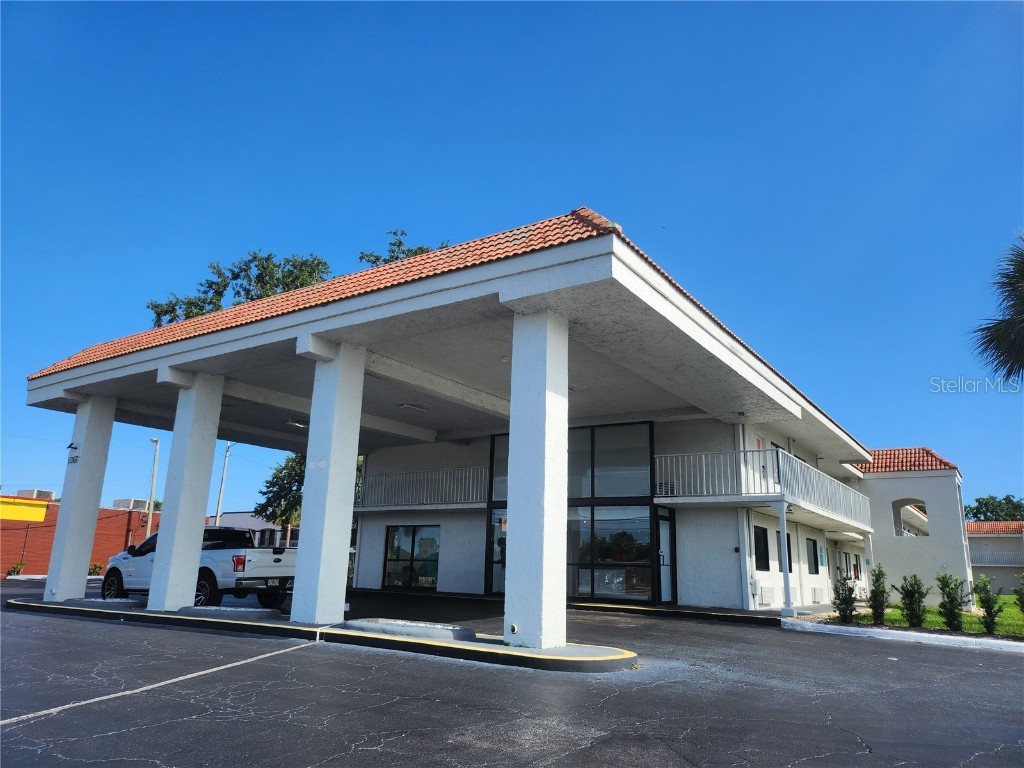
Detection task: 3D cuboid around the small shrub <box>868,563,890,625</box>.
[{"bbox_3d":[7.333,4.187,14.286,0.470,1.240,0.450,-8,-17,33],"label":"small shrub"}]

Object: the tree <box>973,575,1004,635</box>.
[{"bbox_3d":[8.704,4.015,12.962,0.476,1.041,0.476,-8,-17,33],"label":"tree"}]

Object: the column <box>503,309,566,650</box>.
[{"bbox_3d":[0.400,1.355,10.631,0.622,4.832,0.655,-8,-17,33],"label":"column"}]

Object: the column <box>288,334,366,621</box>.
[{"bbox_3d":[-3.357,1.779,13.126,0.644,4.976,0.655,-8,-17,33],"label":"column"}]

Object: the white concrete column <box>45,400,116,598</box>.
[{"bbox_3d":[-10.688,2.797,17.687,0.628,4.960,0.628,-8,-17,33],"label":"white concrete column"}]

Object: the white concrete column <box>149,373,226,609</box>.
[{"bbox_3d":[-6.968,2.236,15.230,0.635,4.933,0.628,-8,-17,33],"label":"white concrete column"}]

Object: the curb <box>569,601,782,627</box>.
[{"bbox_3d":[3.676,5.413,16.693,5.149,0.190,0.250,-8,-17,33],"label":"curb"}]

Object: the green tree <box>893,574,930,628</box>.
[{"bbox_3d":[7.597,4.116,13.572,0.700,1.060,0.620,-8,-17,33],"label":"green tree"}]

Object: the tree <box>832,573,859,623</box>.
[{"bbox_3d":[6.799,4.366,14.449,0.432,0.947,0.432,-8,-17,33],"label":"tree"}]

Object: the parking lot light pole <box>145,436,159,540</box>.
[{"bbox_3d":[-18.681,6.417,36.883,0.300,7.300,0.600,-8,-17,33],"label":"parking lot light pole"}]

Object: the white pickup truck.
[{"bbox_3d":[-7.803,4.589,17.773,5.850,1.950,2.080,-8,-17,32],"label":"white pickup truck"}]

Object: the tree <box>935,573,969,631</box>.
[{"bbox_3d":[8.190,4.047,13.214,0.516,1.044,0.516,-8,-17,33],"label":"tree"}]

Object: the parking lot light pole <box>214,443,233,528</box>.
[{"bbox_3d":[-17.409,7.057,42.374,0.350,9.000,0.800,-8,-17,33],"label":"parking lot light pole"}]

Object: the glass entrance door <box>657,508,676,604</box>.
[{"bbox_3d":[3.948,4.429,18.302,0.090,2.420,1.080,-8,-17,33],"label":"glass entrance door"}]

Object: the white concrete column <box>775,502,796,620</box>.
[{"bbox_3d":[6.069,3.861,15.776,0.290,2.493,0.260,-8,-17,33],"label":"white concrete column"}]

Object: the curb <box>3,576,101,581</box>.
[{"bbox_3d":[-22.531,9.626,35.307,0.200,0.200,5.025,-8,-17,33],"label":"curb"}]

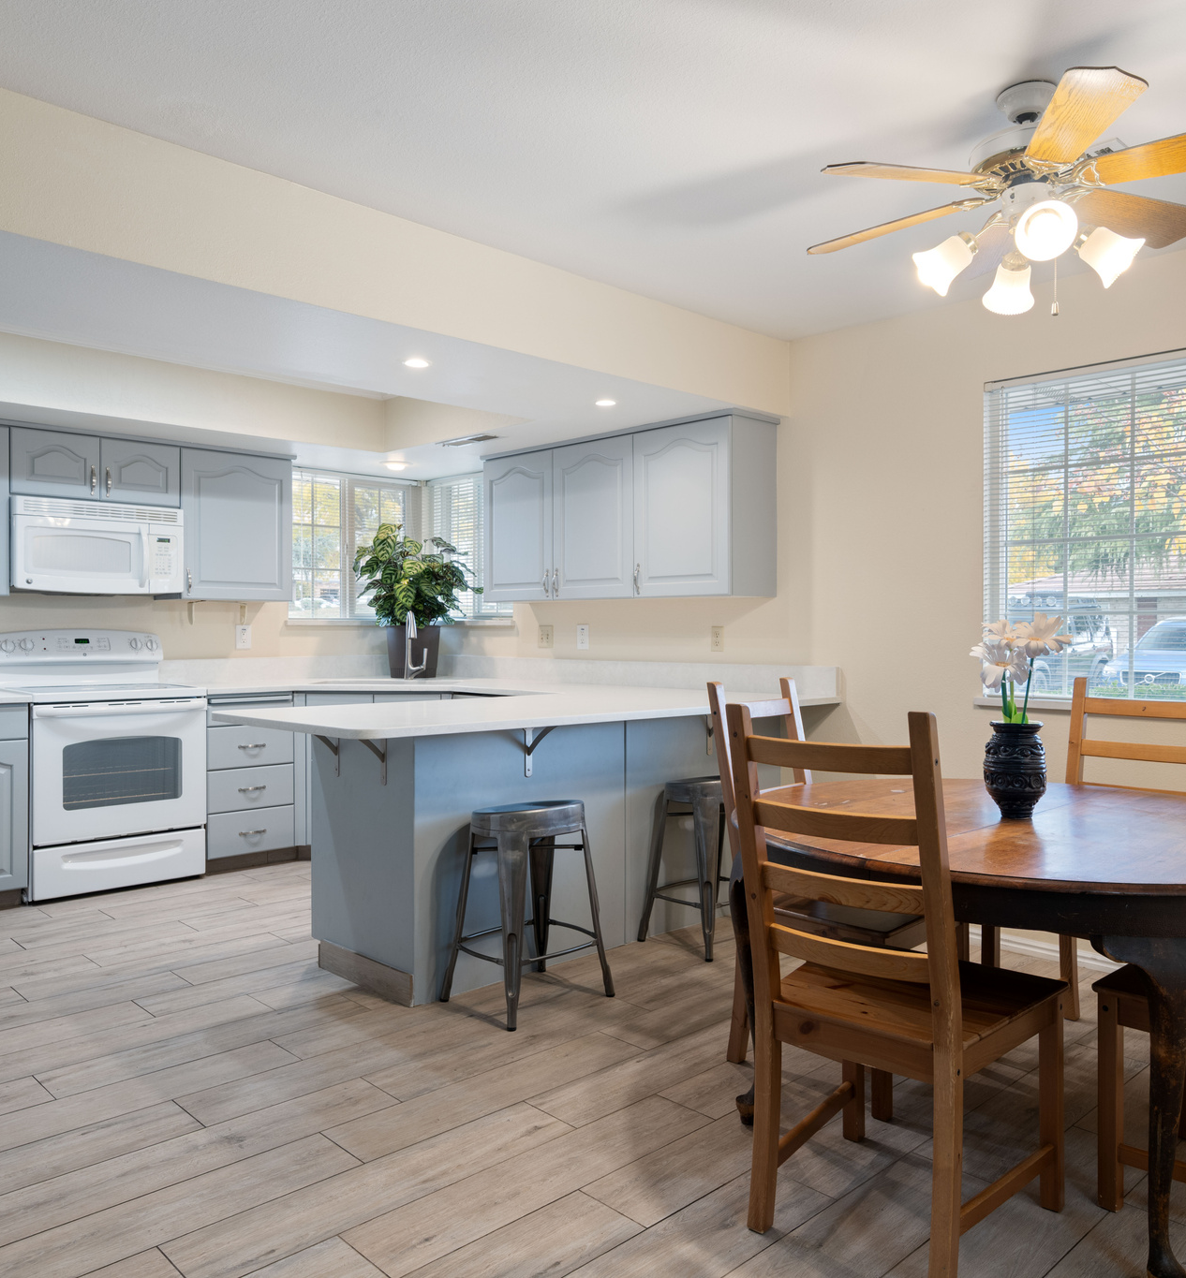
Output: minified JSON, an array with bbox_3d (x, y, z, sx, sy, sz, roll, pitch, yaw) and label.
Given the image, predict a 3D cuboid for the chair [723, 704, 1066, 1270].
[{"bbox_3d":[0.612,0.660,2.059,0.495,1.050,0.555,1,1,42],"label":"chair"}]

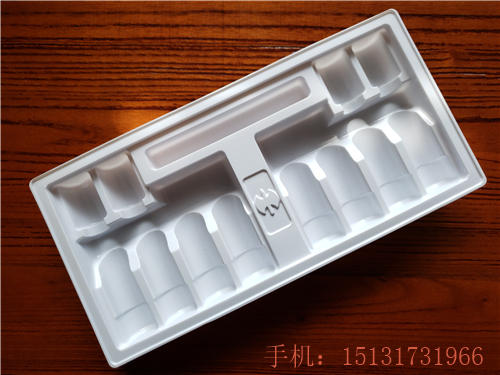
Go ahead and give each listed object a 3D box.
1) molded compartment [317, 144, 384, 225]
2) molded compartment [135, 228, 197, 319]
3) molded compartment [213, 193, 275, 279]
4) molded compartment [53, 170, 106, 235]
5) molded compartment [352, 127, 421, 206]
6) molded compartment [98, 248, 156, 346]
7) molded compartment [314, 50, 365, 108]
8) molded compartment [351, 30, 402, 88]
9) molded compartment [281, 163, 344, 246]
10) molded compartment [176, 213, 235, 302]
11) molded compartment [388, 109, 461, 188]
[{"bbox_3d":[0.071,-0.001,0.277,0.026,0.020,0.061,-26,86,-1],"label":"molded compartment"},{"bbox_3d":[-0.062,0.064,0.274,0.026,0.020,0.061,-26,86,-1],"label":"molded compartment"},{"bbox_3d":[-0.007,0.037,0.275,0.026,0.020,0.061,-26,86,-1],"label":"molded compartment"},{"bbox_3d":[-0.122,0.010,0.278,0.026,0.020,0.034,-26,86,-1],"label":"molded compartment"},{"bbox_3d":[0.098,-0.013,0.277,0.026,0.020,0.061,-26,86,-1],"label":"molded compartment"},{"bbox_3d":[-0.089,0.077,0.274,0.026,0.020,0.061,-26,86,-1],"label":"molded compartment"},{"bbox_3d":[0.065,-0.081,0.282,0.026,0.020,0.034,-26,86,-1],"label":"molded compartment"},{"bbox_3d":[0.093,-0.094,0.282,0.026,0.020,0.034,-26,86,-1],"label":"molded compartment"},{"bbox_3d":[0.043,0.013,0.276,0.026,0.020,0.061,-26,86,-1],"label":"molded compartment"},{"bbox_3d":[-0.034,0.050,0.275,0.026,0.020,0.061,-26,86,-1],"label":"molded compartment"},{"bbox_3d":[0.126,-0.027,0.278,0.026,0.020,0.061,-26,86,-1],"label":"molded compartment"}]

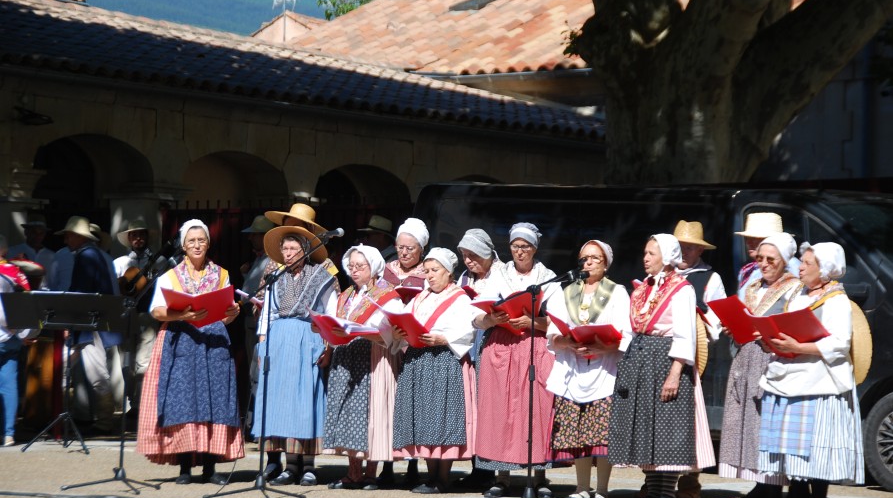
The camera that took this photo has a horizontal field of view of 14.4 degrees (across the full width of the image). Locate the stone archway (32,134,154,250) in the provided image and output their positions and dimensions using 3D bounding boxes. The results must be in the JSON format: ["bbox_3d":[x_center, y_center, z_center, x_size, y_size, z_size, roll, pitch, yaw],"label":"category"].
[{"bbox_3d":[-3.271,0.270,30.461,0.600,2.480,1.660,-1,-2,33],"label":"stone archway"}]

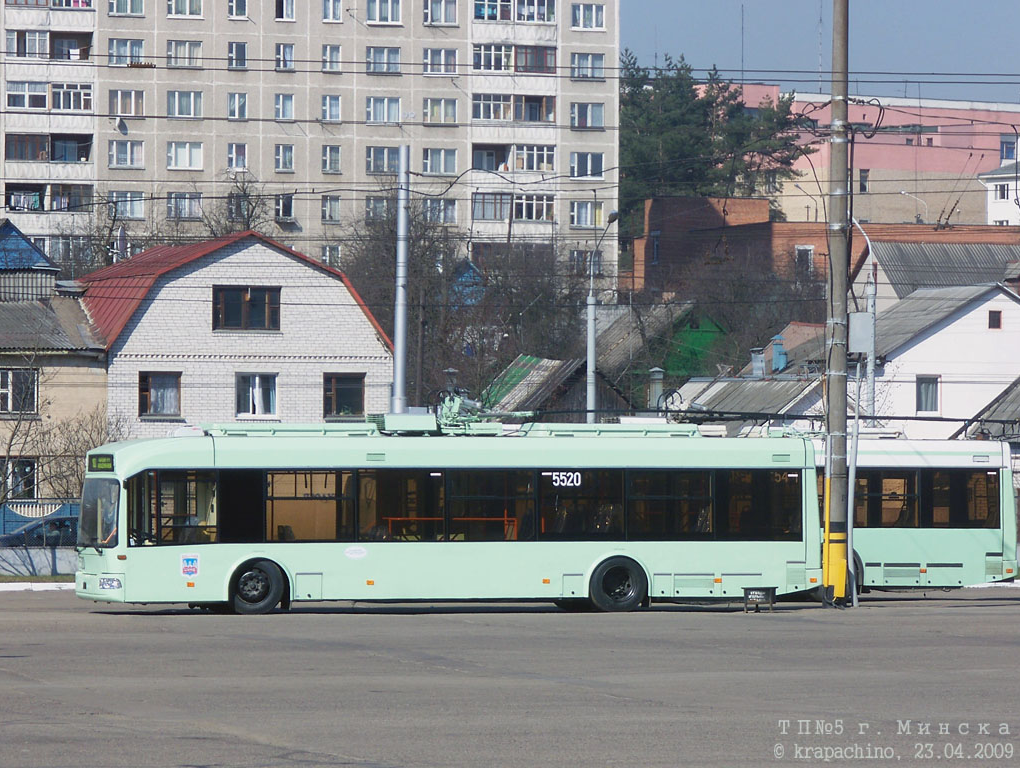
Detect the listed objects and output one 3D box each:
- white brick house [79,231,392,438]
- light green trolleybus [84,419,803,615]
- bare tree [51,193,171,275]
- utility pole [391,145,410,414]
[{"bbox_3d":[-9.622,0.166,168.514,9.200,9.610,10.300,0,-1,-18],"label":"white brick house"},{"bbox_3d":[-0.995,2.010,84.886,12.100,3.200,2.530,0,-1,-19],"label":"light green trolleybus"},{"bbox_3d":[-14.630,-0.769,195.000,4.600,12.500,4.600,0,-1,0],"label":"bare tree"},{"bbox_3d":[-2.305,-0.508,112.000,0.300,9.020,0.300,1,0,0],"label":"utility pole"}]

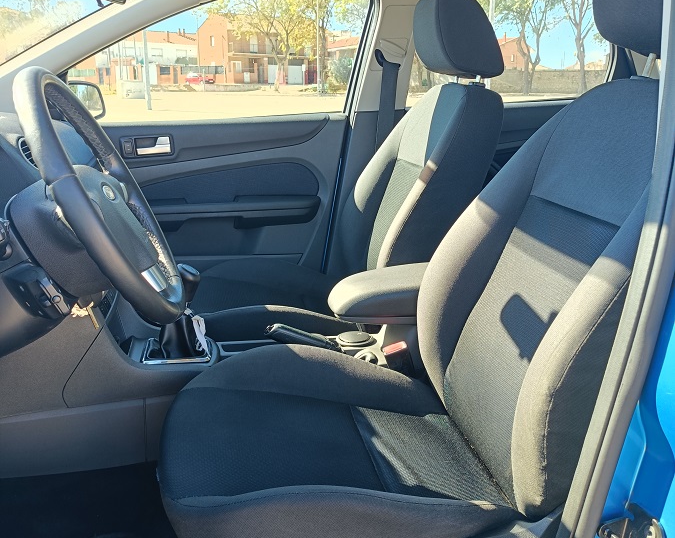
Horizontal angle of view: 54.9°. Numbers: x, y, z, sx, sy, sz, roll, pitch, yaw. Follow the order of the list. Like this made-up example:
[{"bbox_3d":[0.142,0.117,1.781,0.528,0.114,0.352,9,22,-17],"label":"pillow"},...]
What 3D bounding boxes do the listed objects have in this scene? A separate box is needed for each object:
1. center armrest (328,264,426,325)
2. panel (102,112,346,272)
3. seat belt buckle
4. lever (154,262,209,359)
[{"bbox_3d":[0.124,0.043,1.361,0.290,0.105,0.140,-3,17,-11],"label":"center armrest"},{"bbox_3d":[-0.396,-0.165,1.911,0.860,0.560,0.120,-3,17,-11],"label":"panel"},{"bbox_3d":[0.124,0.186,1.302,0.052,0.080,0.030,-18,19,-6],"label":"seat belt buckle"},{"bbox_3d":[-0.306,0.084,1.286,0.100,0.180,0.090,-3,17,-11],"label":"lever"}]

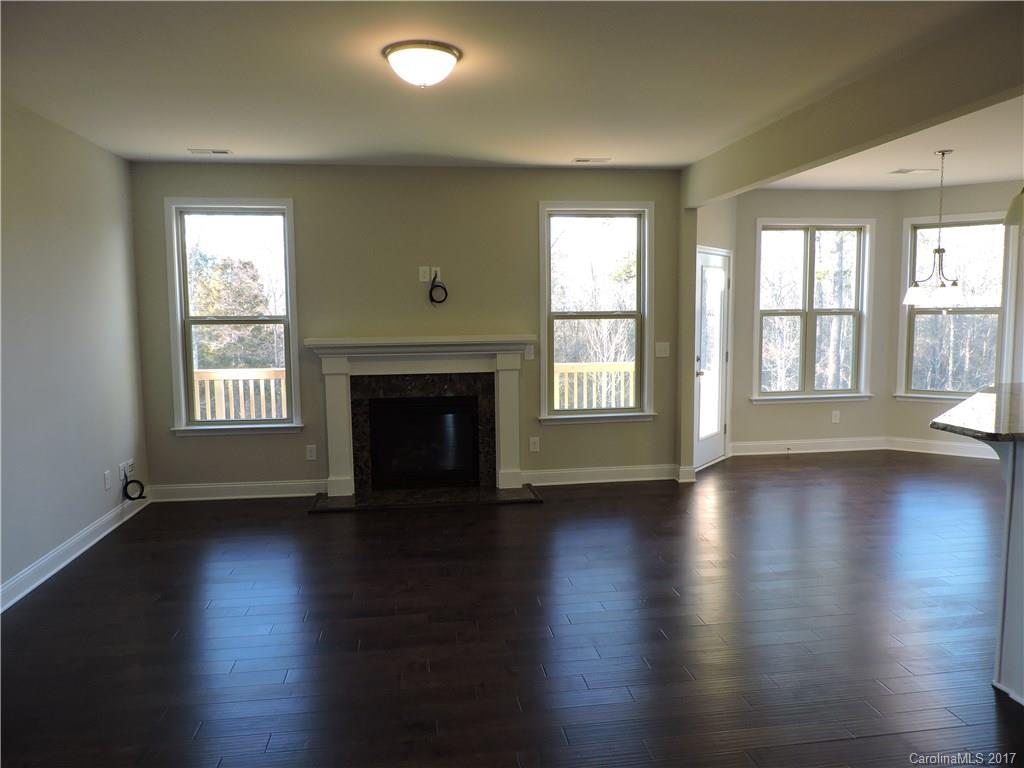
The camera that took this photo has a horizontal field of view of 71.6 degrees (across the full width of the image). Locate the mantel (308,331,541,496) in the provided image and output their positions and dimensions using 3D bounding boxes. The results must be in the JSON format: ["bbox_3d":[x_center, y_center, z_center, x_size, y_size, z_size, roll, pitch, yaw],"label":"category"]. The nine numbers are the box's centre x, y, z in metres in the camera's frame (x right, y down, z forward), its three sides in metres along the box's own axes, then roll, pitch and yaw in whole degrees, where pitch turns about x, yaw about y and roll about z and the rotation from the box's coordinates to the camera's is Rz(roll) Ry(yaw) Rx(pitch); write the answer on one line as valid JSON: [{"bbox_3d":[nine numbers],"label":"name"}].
[{"bbox_3d":[-0.732,0.271,5.970,1.880,1.330,0.250,-1,6,-7],"label":"mantel"}]

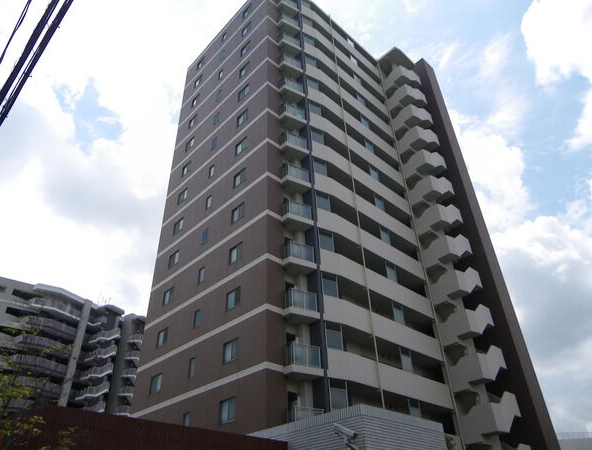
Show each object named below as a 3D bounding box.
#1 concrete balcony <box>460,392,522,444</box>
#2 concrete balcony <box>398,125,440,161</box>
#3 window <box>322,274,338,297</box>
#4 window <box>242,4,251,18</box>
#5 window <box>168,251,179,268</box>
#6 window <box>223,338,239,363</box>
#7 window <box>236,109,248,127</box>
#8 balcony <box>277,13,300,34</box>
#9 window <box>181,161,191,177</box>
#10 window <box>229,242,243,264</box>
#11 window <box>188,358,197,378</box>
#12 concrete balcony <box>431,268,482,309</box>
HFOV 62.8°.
[{"bbox_3d":[11.670,11.621,29.112,3.800,3.050,2.130,29,-47,-35],"label":"concrete balcony"},{"bbox_3d":[10.949,-7.043,42.929,2.800,2.400,2.200,23,-43,-30],"label":"concrete balcony"},{"bbox_3d":[1.911,3.353,26.822,1.092,1.298,0.118,21,-43,-28],"label":"window"},{"bbox_3d":[-4.426,-19.531,44.351,0.120,1.080,1.160,29,-47,-35],"label":"window"},{"bbox_3d":[-8.363,2.466,33.299,0.160,1.119,1.189,29,-47,-35],"label":"window"},{"bbox_3d":[-3.245,6.315,24.105,0.160,1.119,1.189,29,-47,-35],"label":"window"},{"bbox_3d":[-3.783,-7.590,34.672,0.160,1.119,1.189,29,-47,-35],"label":"window"},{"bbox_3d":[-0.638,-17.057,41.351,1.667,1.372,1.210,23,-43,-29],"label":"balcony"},{"bbox_3d":[-8.907,-4.564,39.681,0.150,1.070,1.100,29,-47,-35],"label":"window"},{"bbox_3d":[-3.410,1.679,27.611,0.160,1.119,1.189,29,-47,-35],"label":"window"},{"bbox_3d":[-5.728,7.945,27.012,0.120,1.020,0.630,29,-47,-35],"label":"window"},{"bbox_3d":[11.416,4.597,34.313,2.800,2.400,2.200,23,-43,-30],"label":"concrete balcony"}]

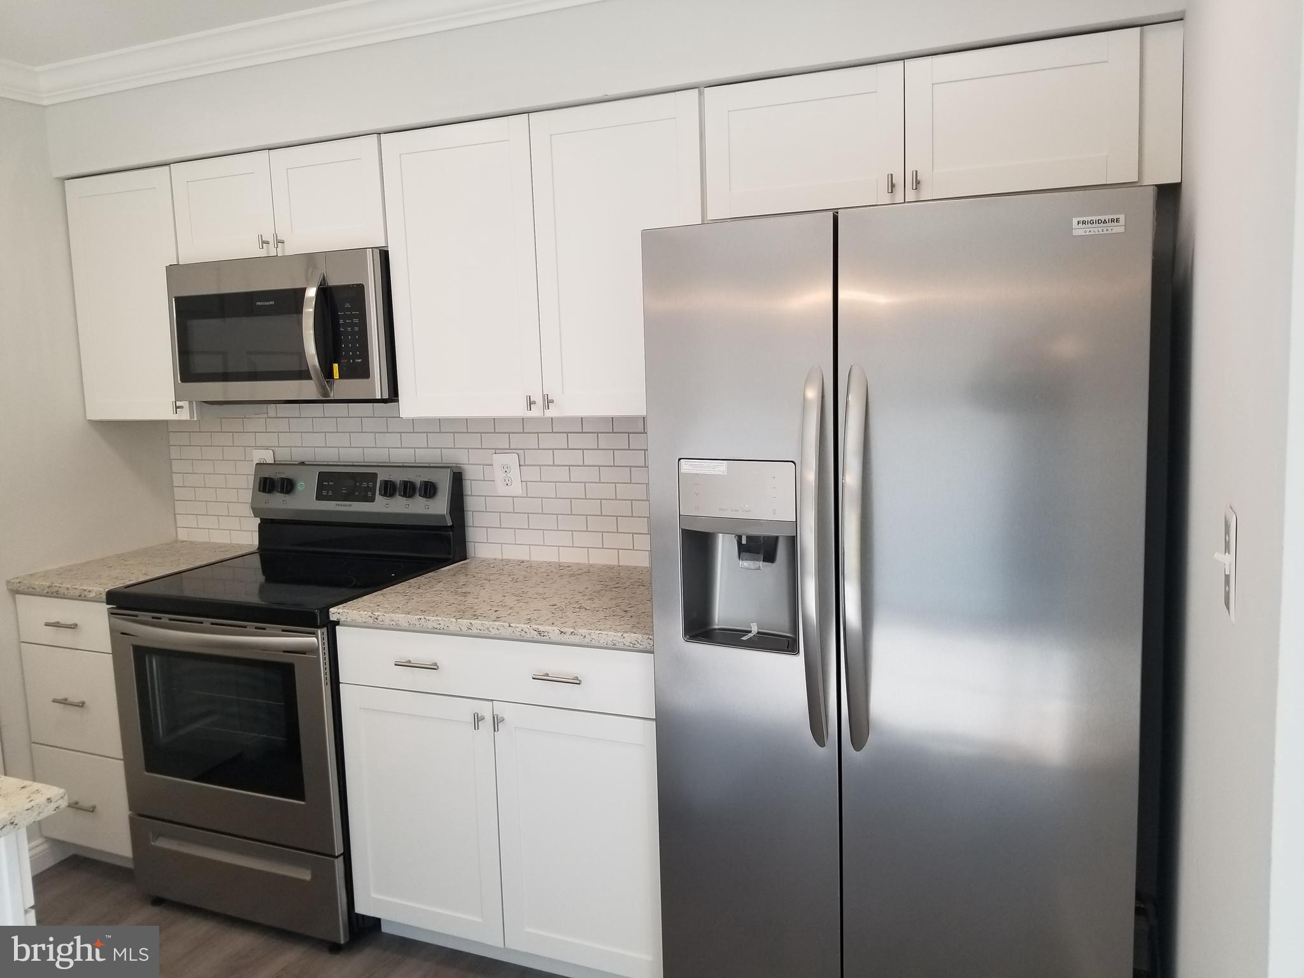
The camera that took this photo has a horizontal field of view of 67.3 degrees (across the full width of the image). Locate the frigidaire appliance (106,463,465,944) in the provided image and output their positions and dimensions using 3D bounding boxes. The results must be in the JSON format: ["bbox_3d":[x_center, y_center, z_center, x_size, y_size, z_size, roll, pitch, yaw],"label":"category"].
[{"bbox_3d":[-1.047,0.565,2.911,0.760,1.212,0.700,2,8,23],"label":"frigidaire appliance"}]

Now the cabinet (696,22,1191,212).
[{"bbox_3d":[0.630,-0.783,2.224,0.979,0.303,0.325,2,8,23],"label":"cabinet"}]

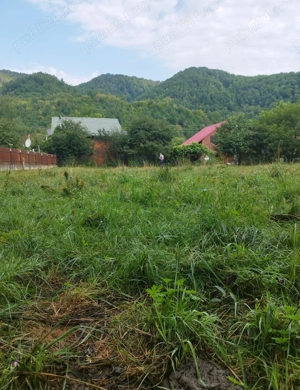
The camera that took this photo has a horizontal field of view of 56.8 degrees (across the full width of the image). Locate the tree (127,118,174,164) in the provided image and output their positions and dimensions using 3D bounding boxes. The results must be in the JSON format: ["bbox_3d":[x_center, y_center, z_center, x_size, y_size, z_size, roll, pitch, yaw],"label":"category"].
[{"bbox_3d":[-0.070,-7.030,37.000,6.070,6.430,6.070,0,7,0],"label":"tree"}]

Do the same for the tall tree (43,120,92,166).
[{"bbox_3d":[-10.970,-6.900,37.000,6.430,6.170,6.430,0,7,0],"label":"tall tree"}]

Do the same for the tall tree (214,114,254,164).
[{"bbox_3d":[11.240,-7.360,37.000,5.070,6.820,5.070,0,7,0],"label":"tall tree"}]

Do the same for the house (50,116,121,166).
[{"bbox_3d":[-9.800,-8.180,44.000,10.870,6.980,8.000,-1,7,-7],"label":"house"}]

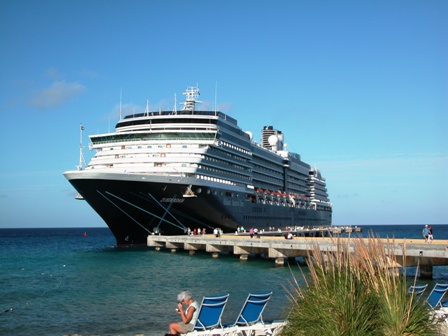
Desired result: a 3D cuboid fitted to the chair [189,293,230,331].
[{"bbox_3d":[-0.523,3.121,15.228,0.650,0.827,1.400,3,-15,-38],"label":"chair"}]

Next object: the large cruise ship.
[{"bbox_3d":[7.027,3.574,288.681,34.000,50.000,285.300,-2,-5,16],"label":"large cruise ship"}]

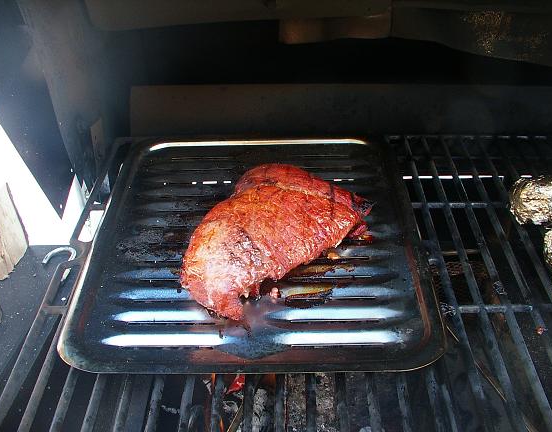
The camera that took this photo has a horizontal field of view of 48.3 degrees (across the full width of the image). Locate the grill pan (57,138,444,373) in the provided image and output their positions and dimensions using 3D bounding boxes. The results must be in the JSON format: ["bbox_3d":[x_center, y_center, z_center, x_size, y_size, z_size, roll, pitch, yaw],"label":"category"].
[{"bbox_3d":[-0.021,0.024,0.661,0.340,0.025,0.374,-1,38,1],"label":"grill pan"}]

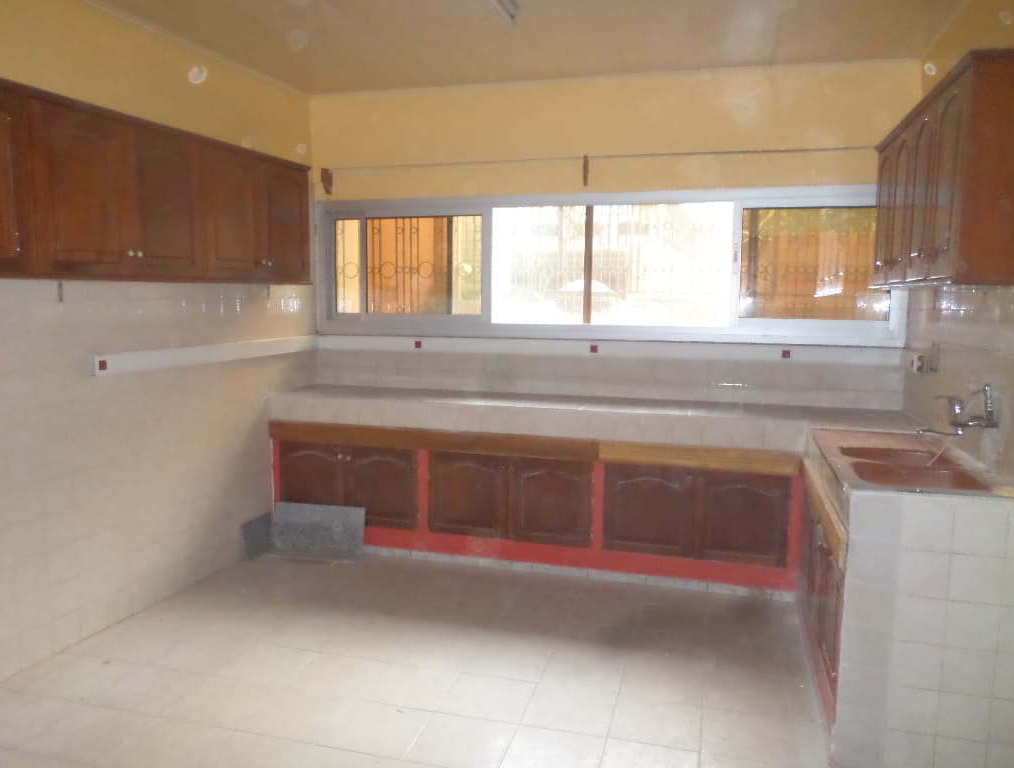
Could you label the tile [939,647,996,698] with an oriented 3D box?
[{"bbox_3d":[1.457,0.910,2.341,0.150,0.150,0.010,2,7,16],"label":"tile"}]

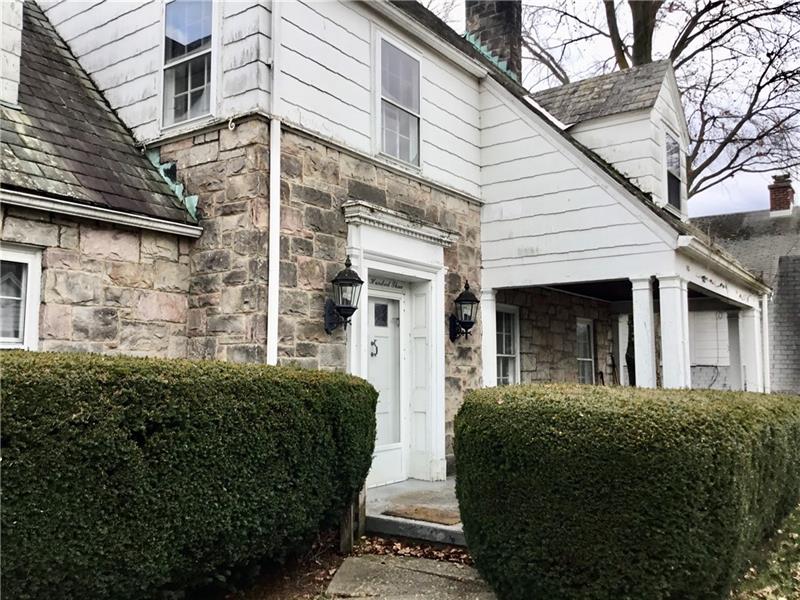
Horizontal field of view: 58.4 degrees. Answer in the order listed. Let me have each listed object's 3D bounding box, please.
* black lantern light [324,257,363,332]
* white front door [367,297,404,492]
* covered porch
[{"bbox_3d":[-0.500,-0.036,6.667,0.355,0.709,0.286,-4,-7,35],"label":"black lantern light"},{"bbox_3d":[-0.243,0.961,7.778,0.079,2.059,0.985,-4,-7,35],"label":"white front door"},{"bbox_3d":[3.748,1.016,10.648,2.640,2.738,5.664,-4,-7,35],"label":"covered porch"}]

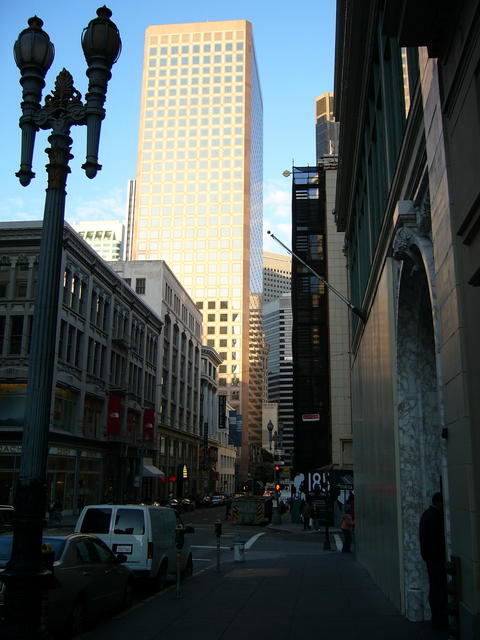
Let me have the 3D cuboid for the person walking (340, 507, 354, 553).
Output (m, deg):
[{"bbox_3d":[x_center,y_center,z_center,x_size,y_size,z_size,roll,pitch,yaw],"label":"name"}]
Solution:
[{"bbox_3d":[4.263,8.382,25.800,0.500,1.680,0.380,-1,-14,7],"label":"person walking"}]

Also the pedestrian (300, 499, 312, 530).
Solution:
[{"bbox_3d":[3.874,11.388,37.802,0.550,1.700,0.380,-1,-14,7],"label":"pedestrian"}]

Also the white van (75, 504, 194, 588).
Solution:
[{"bbox_3d":[-2.566,5.810,16.777,1.911,1.862,4.655,-1,-16,7],"label":"white van"}]

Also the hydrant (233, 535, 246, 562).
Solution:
[{"bbox_3d":[-0.011,7.195,20.401,0.440,0.850,0.400,-1,-14,7],"label":"hydrant"}]

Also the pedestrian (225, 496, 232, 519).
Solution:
[{"bbox_3d":[-0.831,13.830,47.502,0.550,1.700,0.380,-1,-14,7],"label":"pedestrian"}]

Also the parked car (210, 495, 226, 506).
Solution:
[{"bbox_3d":[-3.013,25.336,91.195,1.850,1.550,4.500,-1,-15,7],"label":"parked car"}]

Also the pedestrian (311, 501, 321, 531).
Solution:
[{"bbox_3d":[4.426,11.415,37.800,0.500,1.680,0.380,-1,-14,7],"label":"pedestrian"}]

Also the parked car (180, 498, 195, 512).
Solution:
[{"bbox_3d":[-6.124,19.938,70.183,1.800,1.450,4.500,-1,-15,7],"label":"parked car"}]

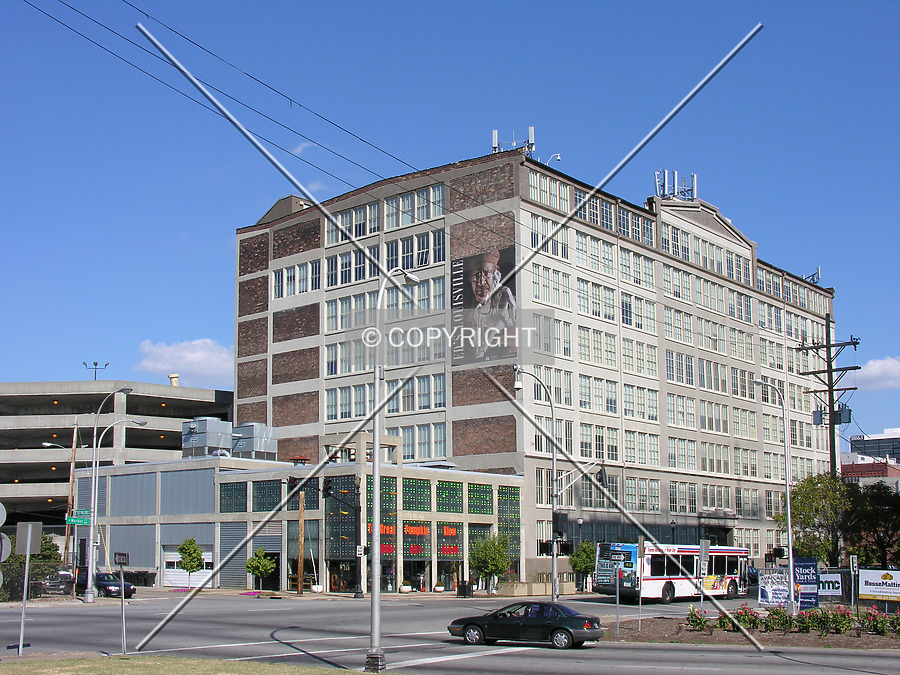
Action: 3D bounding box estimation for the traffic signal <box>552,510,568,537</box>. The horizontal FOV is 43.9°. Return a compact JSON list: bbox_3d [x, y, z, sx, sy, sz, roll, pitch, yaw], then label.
[{"bbox_3d":[4.301,7.232,43.418,0.420,0.930,0.450,-9,-14,39],"label":"traffic signal"}]

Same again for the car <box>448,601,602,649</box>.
[{"bbox_3d":[2.260,8.537,33.495,4.480,1.370,1.700,-4,-11,20],"label":"car"}]

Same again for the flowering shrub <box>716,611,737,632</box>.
[{"bbox_3d":[8.109,8.327,32.853,0.587,0.605,0.587,-3,-11,13],"label":"flowering shrub"}]

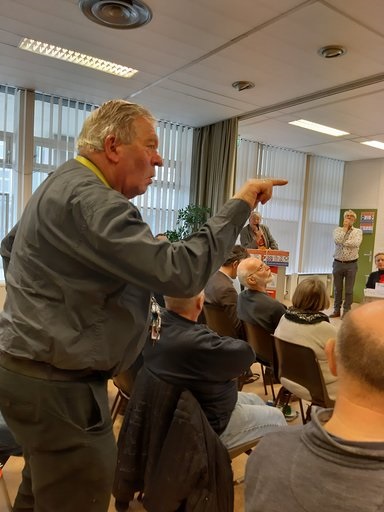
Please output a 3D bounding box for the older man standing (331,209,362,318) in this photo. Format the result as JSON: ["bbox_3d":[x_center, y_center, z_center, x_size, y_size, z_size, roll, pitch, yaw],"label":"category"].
[{"bbox_3d":[2.696,0.136,6.988,0.510,1.840,0.370,7,6,38],"label":"older man standing"}]

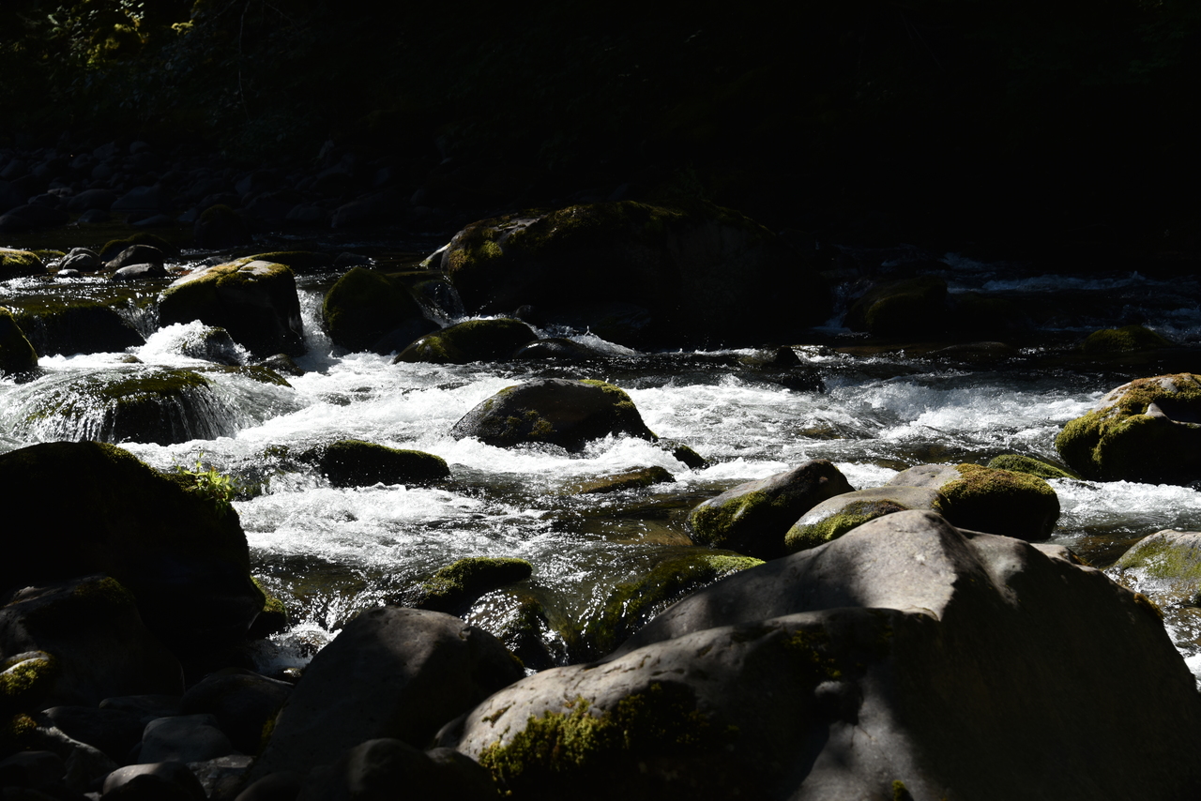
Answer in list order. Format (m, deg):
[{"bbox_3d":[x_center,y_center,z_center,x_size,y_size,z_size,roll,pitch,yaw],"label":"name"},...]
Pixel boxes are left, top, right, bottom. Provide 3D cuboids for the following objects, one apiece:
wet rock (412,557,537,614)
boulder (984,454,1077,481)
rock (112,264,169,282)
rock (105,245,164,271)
[{"bbox_3d":[-0.450,0.654,11.488,0.429,0.202,0.300,0,8,0],"label":"wet rock"},{"bbox_3d":[2.057,0.320,15.600,0.461,0.138,0.345,0,8,0],"label":"boulder"},{"bbox_3d":[-3.096,-0.862,22.000,0.391,0.133,0.293,0,8,0],"label":"rock"},{"bbox_3d":[-2.955,-0.908,20.743,0.369,0.170,0.270,0,8,0],"label":"rock"}]

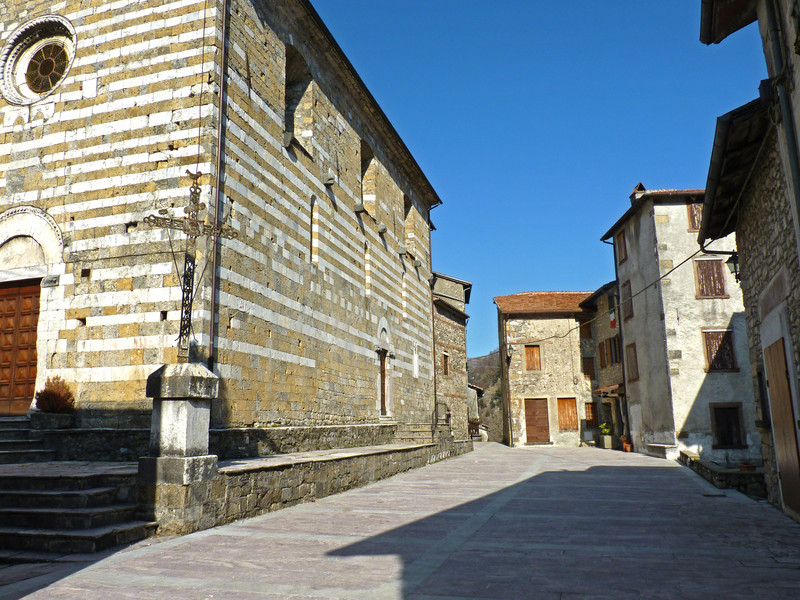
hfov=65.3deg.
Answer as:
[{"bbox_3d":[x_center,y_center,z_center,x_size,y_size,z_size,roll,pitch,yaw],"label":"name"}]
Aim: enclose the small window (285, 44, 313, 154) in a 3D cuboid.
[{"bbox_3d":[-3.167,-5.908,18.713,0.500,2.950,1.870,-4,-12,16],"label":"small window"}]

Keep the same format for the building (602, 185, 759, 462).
[{"bbox_3d":[12.255,1.305,25.850,5.300,9.900,6.200,-2,-11,5],"label":"building"}]

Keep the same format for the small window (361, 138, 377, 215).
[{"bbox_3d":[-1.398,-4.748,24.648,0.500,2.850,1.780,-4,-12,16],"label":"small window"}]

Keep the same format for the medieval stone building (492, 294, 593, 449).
[{"bbox_3d":[8.352,4.094,35.895,5.400,8.300,6.800,-2,-11,5],"label":"medieval stone building"}]

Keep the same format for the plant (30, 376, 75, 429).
[{"bbox_3d":[-7.740,2.290,13.939,0.920,1.120,0.850,-4,-12,16],"label":"plant"}]

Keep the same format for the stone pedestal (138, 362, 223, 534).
[{"bbox_3d":[-3.353,2.201,9.434,0.820,2.463,0.820,-4,-12,16],"label":"stone pedestal"}]

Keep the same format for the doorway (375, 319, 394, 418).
[{"bbox_3d":[-0.707,2.747,25.100,0.500,4.050,2.150,-4,-12,16],"label":"doorway"}]

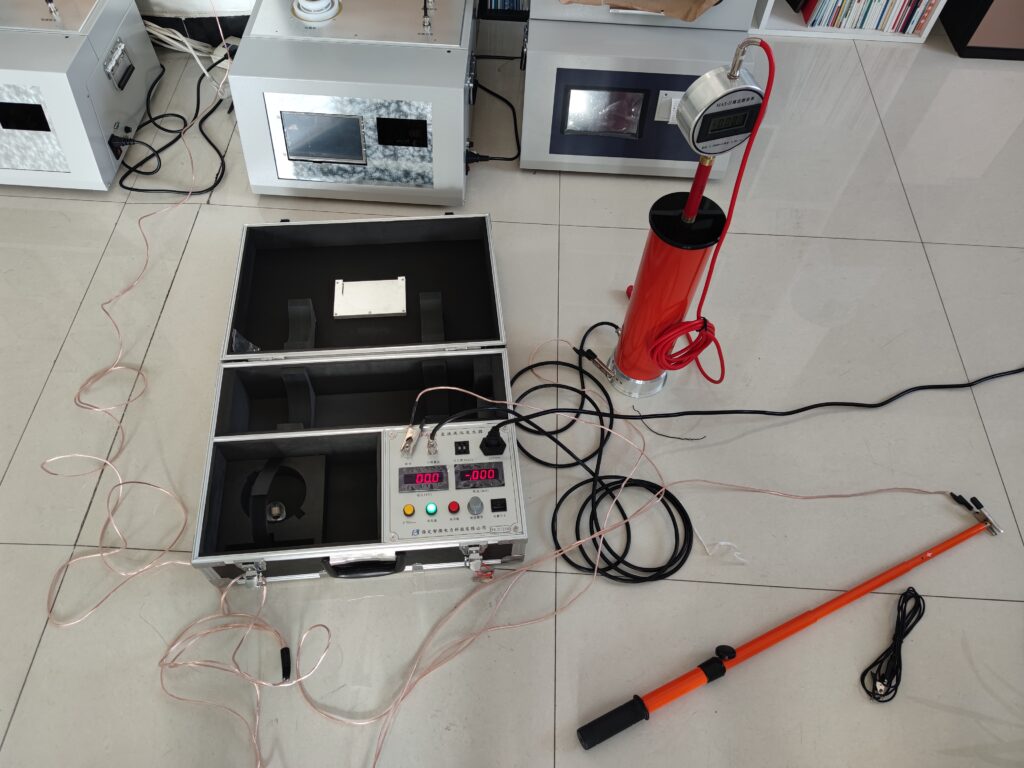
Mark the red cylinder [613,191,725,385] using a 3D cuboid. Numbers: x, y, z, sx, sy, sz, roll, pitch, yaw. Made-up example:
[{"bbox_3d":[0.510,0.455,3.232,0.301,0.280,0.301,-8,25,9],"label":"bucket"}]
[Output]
[{"bbox_3d":[0.252,-0.138,1.254,0.115,0.391,0.115,4,58,-1],"label":"red cylinder"}]

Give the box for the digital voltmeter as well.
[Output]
[{"bbox_3d":[0.263,-0.341,0.926,0.100,0.100,0.043,-13,59,-10],"label":"digital voltmeter"}]

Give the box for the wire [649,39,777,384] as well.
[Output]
[{"bbox_3d":[0.309,-0.168,1.082,0.140,0.650,0.105,17,59,9],"label":"wire"}]

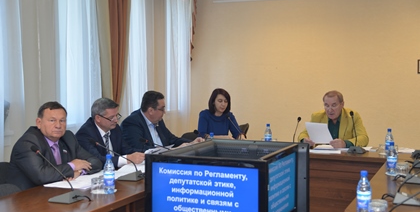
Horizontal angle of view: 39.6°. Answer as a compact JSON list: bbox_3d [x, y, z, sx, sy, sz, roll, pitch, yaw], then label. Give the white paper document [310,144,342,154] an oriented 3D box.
[{"bbox_3d":[1.017,0.373,5.000,0.290,0.030,0.300,1,4,23],"label":"white paper document"}]

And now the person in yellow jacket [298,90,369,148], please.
[{"bbox_3d":[1.133,0.482,5.381,0.640,1.250,0.720,1,4,23],"label":"person in yellow jacket"}]

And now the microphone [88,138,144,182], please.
[{"bbox_3d":[-0.603,0.337,3.725,0.370,0.246,0.130,1,4,23],"label":"microphone"}]

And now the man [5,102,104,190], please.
[{"bbox_3d":[-0.964,0.589,3.660,0.720,1.230,0.600,3,4,38],"label":"man"}]

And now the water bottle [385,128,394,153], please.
[{"bbox_3d":[1.462,0.295,4.739,0.065,0.216,0.065,1,4,23],"label":"water bottle"}]

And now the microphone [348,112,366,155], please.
[{"bbox_3d":[1.244,0.227,4.938,0.150,0.330,0.220,1,4,23],"label":"microphone"}]

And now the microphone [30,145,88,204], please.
[{"bbox_3d":[-0.826,0.361,3.092,0.290,0.270,0.130,1,4,23],"label":"microphone"}]

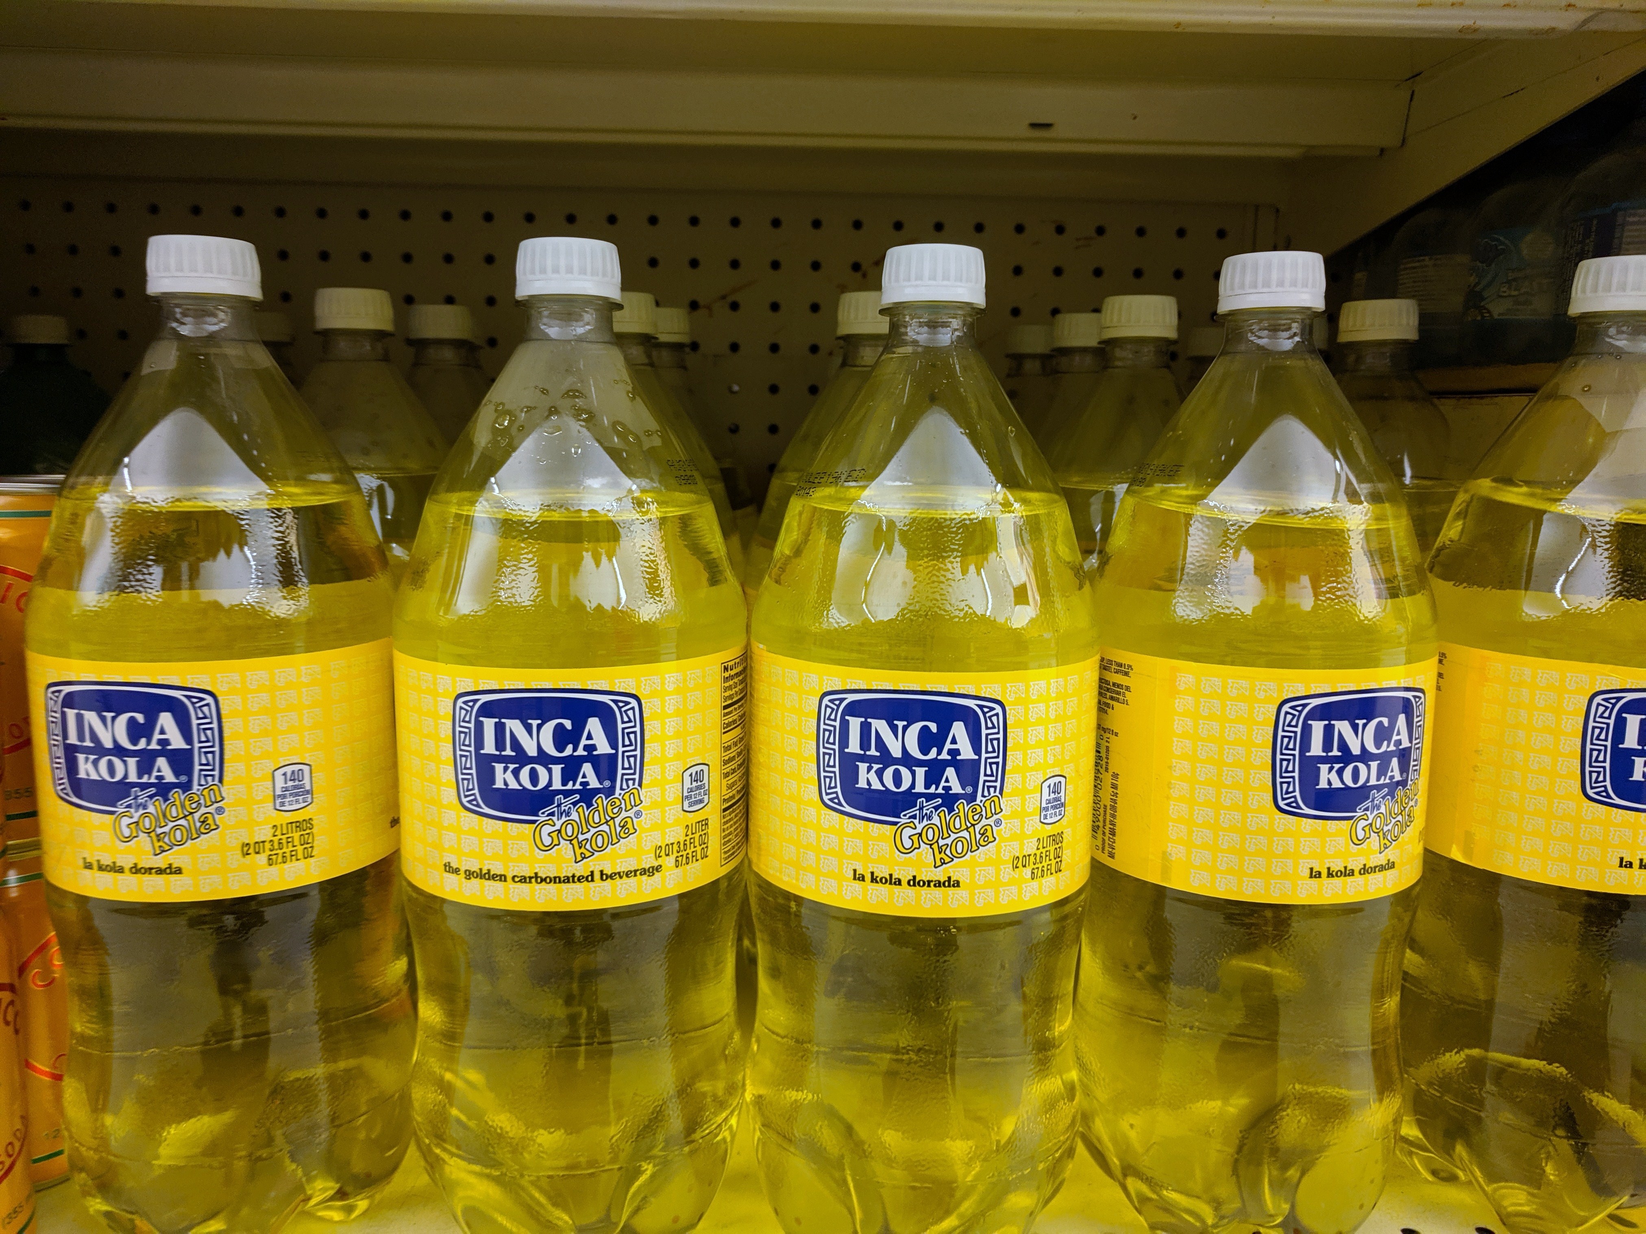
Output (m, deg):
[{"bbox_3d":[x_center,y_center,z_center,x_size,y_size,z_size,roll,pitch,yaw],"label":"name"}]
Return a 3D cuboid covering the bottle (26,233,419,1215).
[{"bbox_3d":[-0.192,0.041,0.402,0.111,0.315,0.111,1,7,0],"label":"bottle"}]

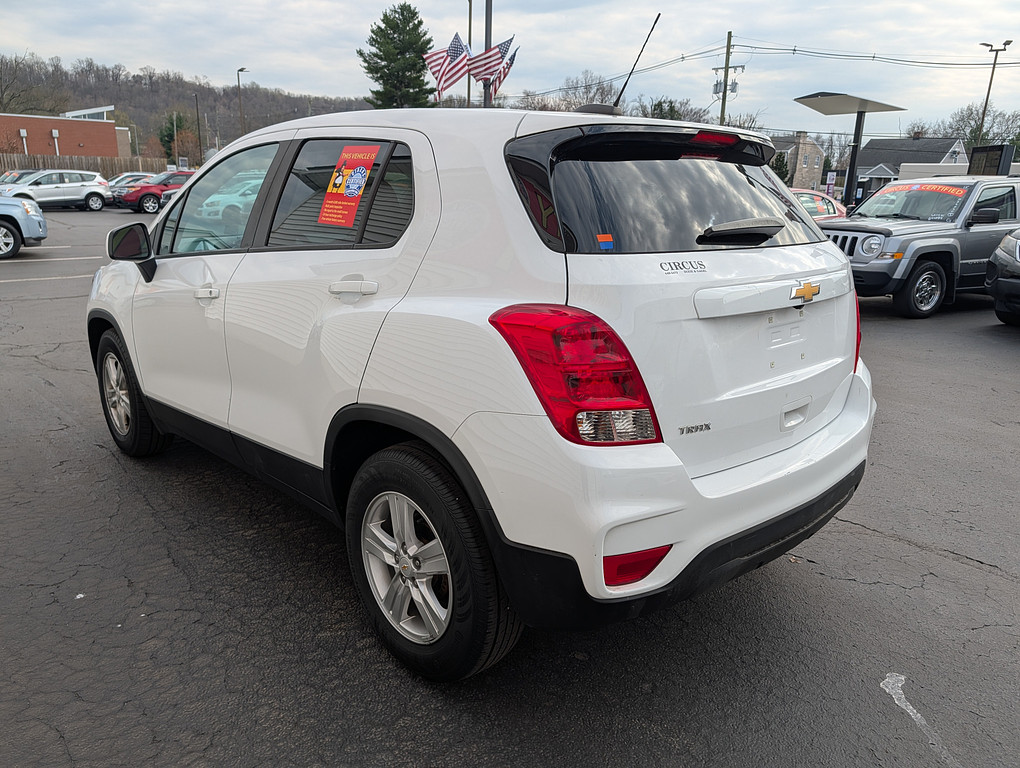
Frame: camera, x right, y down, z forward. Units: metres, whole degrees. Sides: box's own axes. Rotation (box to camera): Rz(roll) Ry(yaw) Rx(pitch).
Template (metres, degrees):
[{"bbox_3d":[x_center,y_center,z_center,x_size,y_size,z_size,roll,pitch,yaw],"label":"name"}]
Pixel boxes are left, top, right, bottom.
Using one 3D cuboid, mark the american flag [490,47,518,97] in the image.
[{"bbox_3d":[-0.113,-6.378,14.500,0.573,0.942,0.400,1,15,0],"label":"american flag"}]

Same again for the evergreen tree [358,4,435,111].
[{"bbox_3d":[-8.816,-21.918,55.911,6.200,14.700,6.200,1,15,0],"label":"evergreen tree"}]

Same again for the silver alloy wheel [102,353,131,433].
[{"bbox_3d":[-2.065,0.043,3.858,0.160,0.440,0.440,-13,20,-44],"label":"silver alloy wheel"}]

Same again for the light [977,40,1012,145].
[{"bbox_3d":[21.205,-11.056,32.066,1.450,8.200,0.550,9,17,26],"label":"light"}]

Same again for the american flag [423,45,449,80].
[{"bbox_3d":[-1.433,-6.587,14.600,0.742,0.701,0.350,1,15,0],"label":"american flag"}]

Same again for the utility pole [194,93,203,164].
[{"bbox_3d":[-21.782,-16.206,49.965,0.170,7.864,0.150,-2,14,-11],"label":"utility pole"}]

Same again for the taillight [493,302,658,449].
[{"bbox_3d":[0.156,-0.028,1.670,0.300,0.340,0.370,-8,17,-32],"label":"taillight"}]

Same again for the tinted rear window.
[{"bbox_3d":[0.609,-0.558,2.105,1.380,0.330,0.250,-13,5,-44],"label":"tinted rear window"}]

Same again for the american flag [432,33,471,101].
[{"bbox_3d":[-1.155,-6.341,14.100,0.737,1.195,0.350,1,15,0],"label":"american flag"}]

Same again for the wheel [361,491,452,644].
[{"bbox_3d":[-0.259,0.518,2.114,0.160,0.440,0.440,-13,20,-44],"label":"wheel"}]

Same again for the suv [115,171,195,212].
[{"bbox_3d":[-14.929,-8.607,31.539,2.000,1.790,5.000,15,20,40],"label":"suv"}]

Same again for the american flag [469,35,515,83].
[{"bbox_3d":[-0.384,-6.552,14.300,0.949,0.808,0.350,1,15,0],"label":"american flag"}]

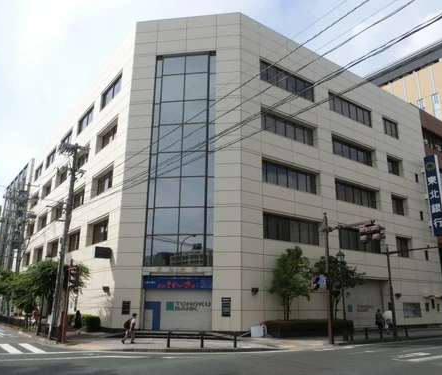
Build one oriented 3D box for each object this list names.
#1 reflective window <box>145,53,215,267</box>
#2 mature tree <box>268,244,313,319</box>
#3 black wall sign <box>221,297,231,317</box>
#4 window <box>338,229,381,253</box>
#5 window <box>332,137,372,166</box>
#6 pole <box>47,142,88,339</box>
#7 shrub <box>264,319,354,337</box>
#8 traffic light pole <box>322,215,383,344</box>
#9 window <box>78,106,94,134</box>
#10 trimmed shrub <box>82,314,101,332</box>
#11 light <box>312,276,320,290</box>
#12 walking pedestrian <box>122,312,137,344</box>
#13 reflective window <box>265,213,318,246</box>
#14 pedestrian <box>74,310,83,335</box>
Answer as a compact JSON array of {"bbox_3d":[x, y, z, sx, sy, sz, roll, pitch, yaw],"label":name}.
[{"bbox_3d":[-3.001,-2.744,31.543,5.150,17.600,0.350,-2,-16,8],"label":"reflective window"},{"bbox_3d":[4.478,6.616,26.392,2.600,5.324,2.400,1,-16,0],"label":"mature tree"},{"bbox_3d":[0.389,8.218,27.674,0.620,1.250,0.080,-2,-16,8],"label":"black wall sign"},{"bbox_3d":[11.813,4.628,34.291,5.900,1.750,0.200,12,-20,-34],"label":"window"},{"bbox_3d":[11.954,-3.113,36.853,6.100,1.800,0.200,12,-20,-34],"label":"window"},{"bbox_3d":[-9.927,3.057,26.180,2.100,12.681,1.000,2,-16,-6],"label":"pole"},{"bbox_3d":[6.139,9.442,27.207,7.250,0.970,1.400,12,-20,-34],"label":"shrub"},{"bbox_3d":[7.372,4.923,22.848,0.900,7.600,3.900,12,-20,-35],"label":"traffic light pole"},{"bbox_3d":[-14.864,-7.315,44.693,0.300,1.850,5.200,12,-19,-33],"label":"window"},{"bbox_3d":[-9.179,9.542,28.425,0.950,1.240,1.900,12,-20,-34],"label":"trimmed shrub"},{"bbox_3d":[5.400,5.486,23.109,0.380,0.820,0.320,12,-20,-34],"label":"light"},{"bbox_3d":[-4.842,7.543,21.657,0.800,1.560,0.520,1,-16,0],"label":"walking pedestrian"},{"bbox_3d":[5.252,3.145,29.874,6.163,1.917,0.200,12,-20,-34],"label":"reflective window"},{"bbox_3d":[-9.352,8.975,26.836,0.500,1.550,0.500,12,-20,-34],"label":"pedestrian"}]

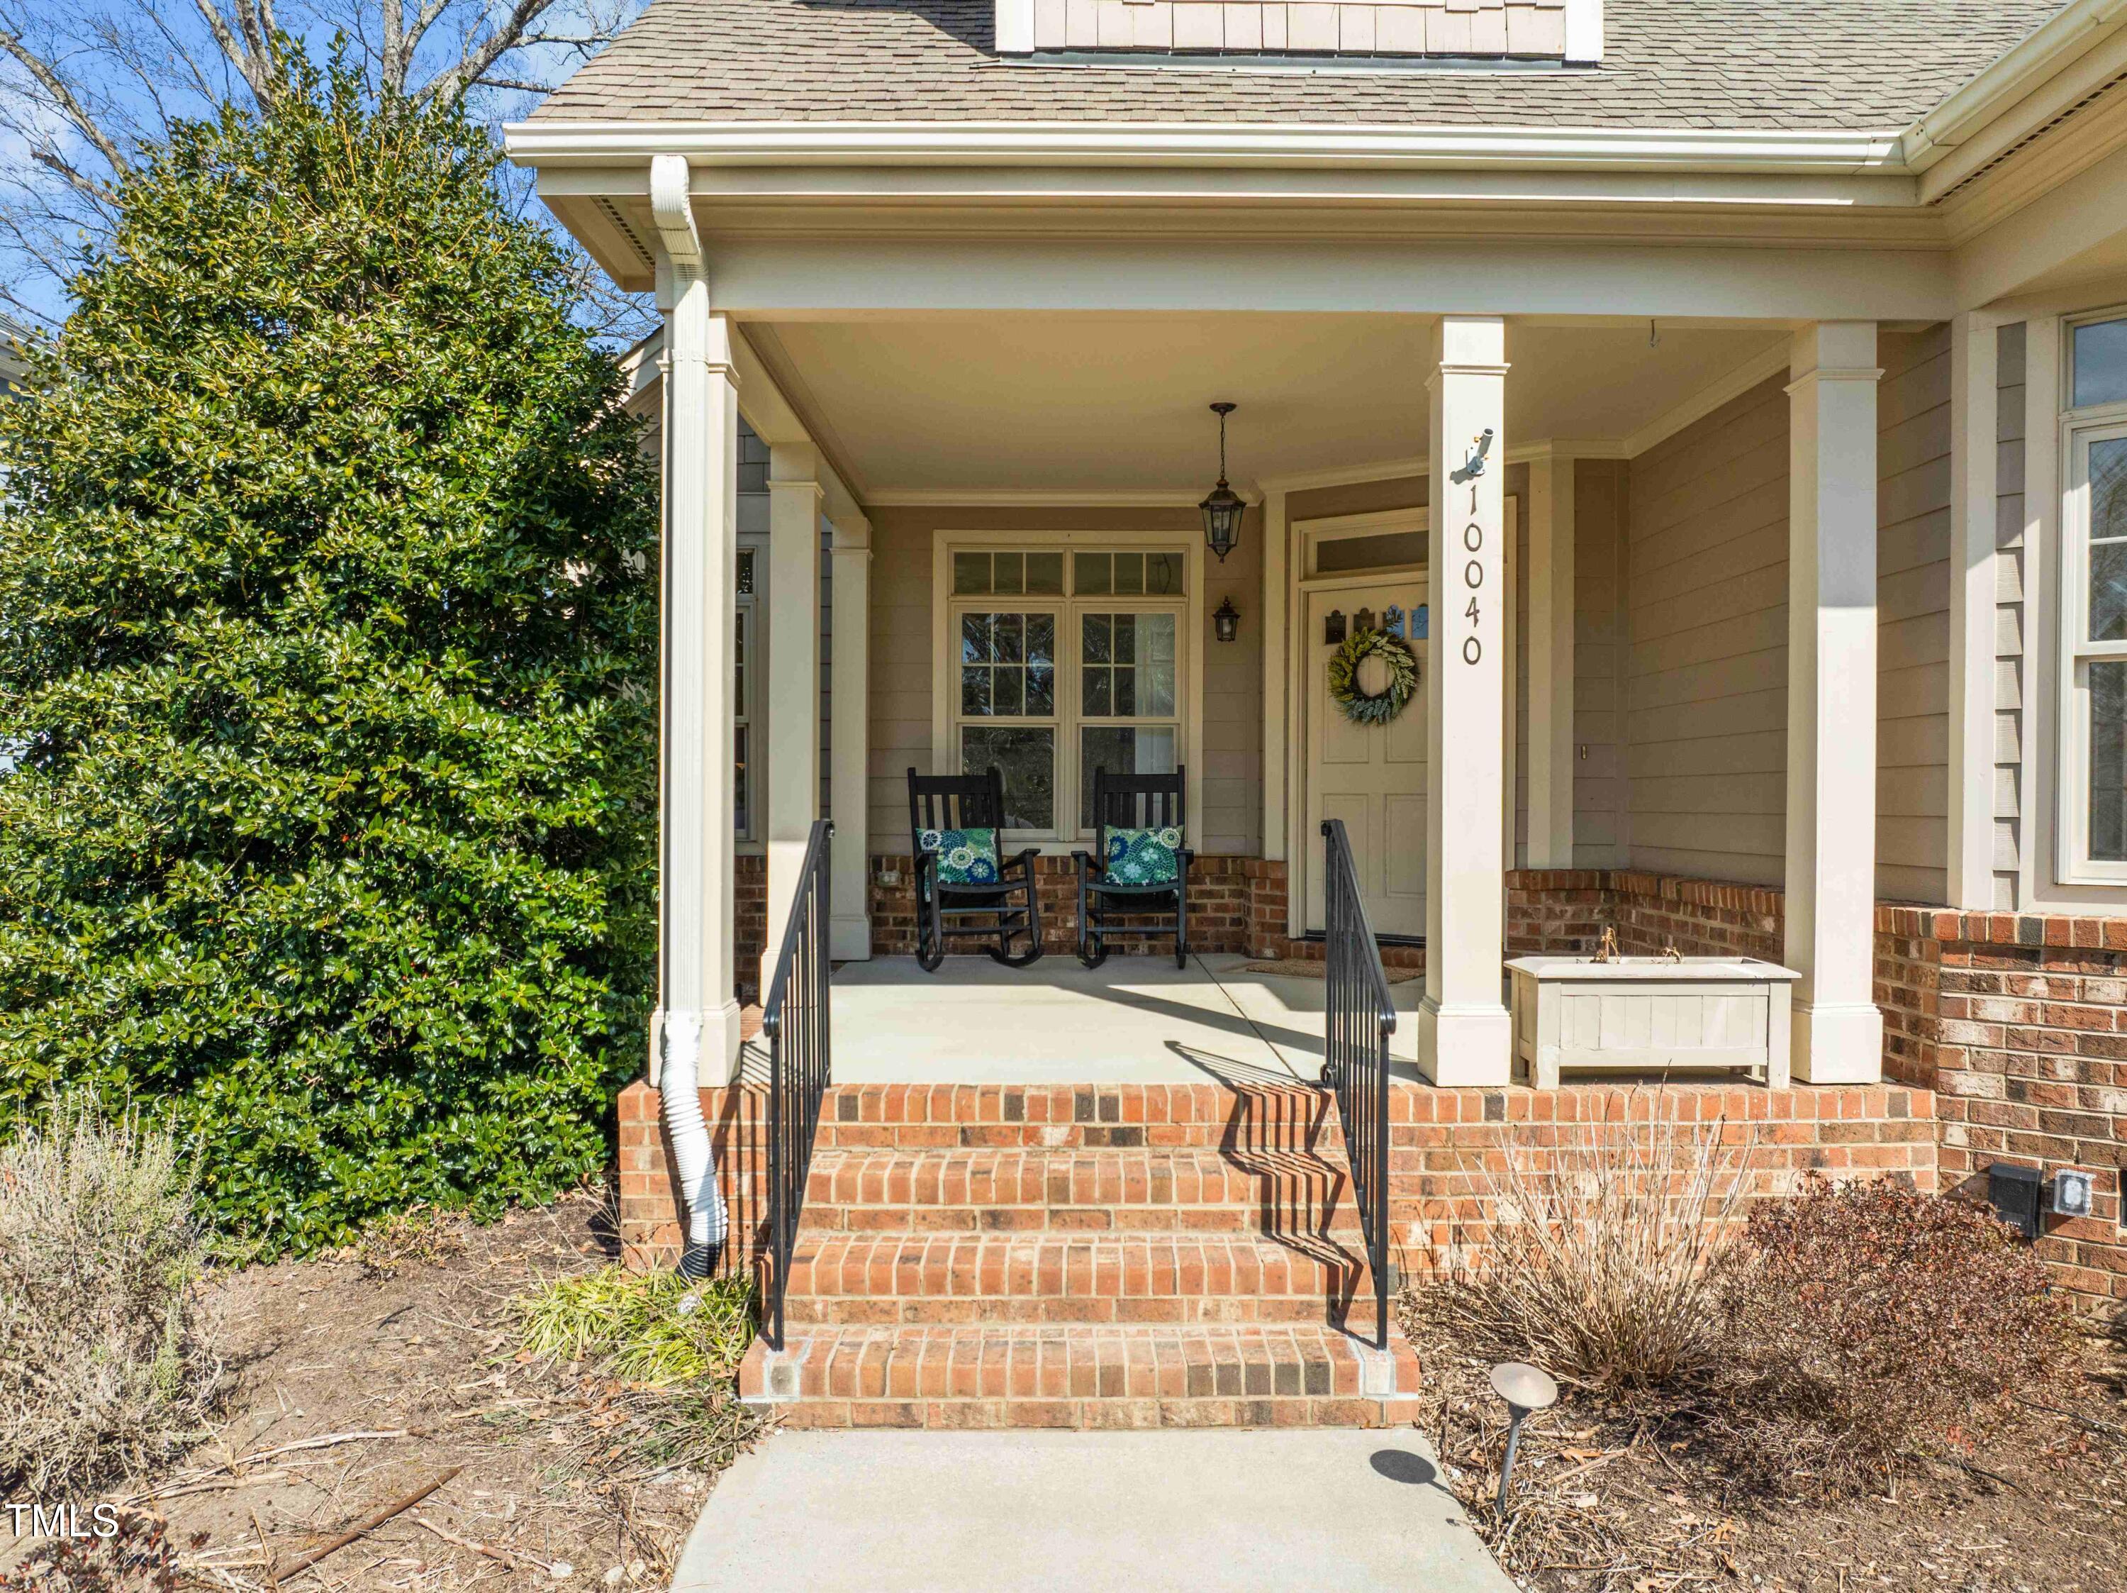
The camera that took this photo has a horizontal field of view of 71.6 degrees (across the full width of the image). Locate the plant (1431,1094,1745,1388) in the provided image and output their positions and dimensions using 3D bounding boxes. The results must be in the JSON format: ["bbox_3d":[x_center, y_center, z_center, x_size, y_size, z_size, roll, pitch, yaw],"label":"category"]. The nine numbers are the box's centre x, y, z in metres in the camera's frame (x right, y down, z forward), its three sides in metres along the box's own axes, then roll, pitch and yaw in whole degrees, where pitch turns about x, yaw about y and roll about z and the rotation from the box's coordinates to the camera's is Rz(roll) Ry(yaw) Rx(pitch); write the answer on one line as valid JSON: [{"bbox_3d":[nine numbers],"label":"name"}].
[{"bbox_3d":[1.520,1.245,4.230,0.820,0.740,0.720,0,0,0],"label":"plant"}]

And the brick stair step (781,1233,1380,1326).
[{"bbox_3d":[0.042,1.417,4.330,1.770,0.175,0.320,0,0,0],"label":"brick stair step"}]

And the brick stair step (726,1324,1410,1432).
[{"bbox_3d":[0.046,1.593,4.040,1.800,0.180,0.320,0,0,0],"label":"brick stair step"}]

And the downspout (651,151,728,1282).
[{"bbox_3d":[-1.190,-0.225,4.720,0.235,3.530,0.380,0,0,0],"label":"downspout"}]

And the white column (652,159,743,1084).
[{"bbox_3d":[-1.246,-0.385,5.020,0.250,2.700,0.250,0,0,0],"label":"white column"}]

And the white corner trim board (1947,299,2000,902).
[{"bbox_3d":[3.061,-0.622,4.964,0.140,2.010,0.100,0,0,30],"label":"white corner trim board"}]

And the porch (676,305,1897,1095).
[{"bbox_3d":[0.725,-0.370,6.950,4.150,2.680,4.300,0,0,0],"label":"porch"}]

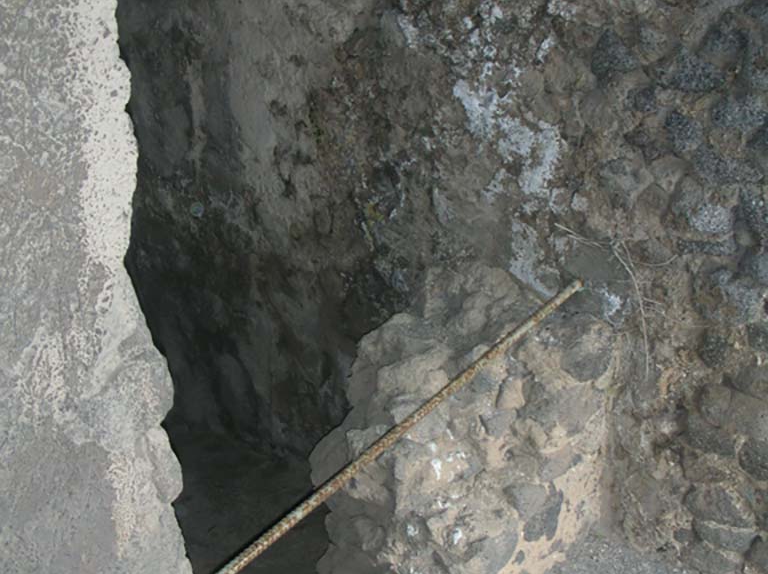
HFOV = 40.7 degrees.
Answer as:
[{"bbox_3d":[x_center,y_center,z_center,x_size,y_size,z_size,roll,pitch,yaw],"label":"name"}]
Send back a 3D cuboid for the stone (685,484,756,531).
[{"bbox_3d":[0.654,0.412,1.993,0.130,0.092,0.080,21,36,34],"label":"stone"}]

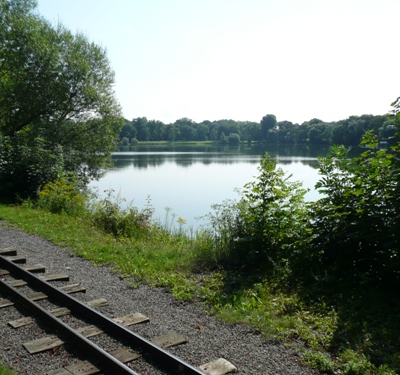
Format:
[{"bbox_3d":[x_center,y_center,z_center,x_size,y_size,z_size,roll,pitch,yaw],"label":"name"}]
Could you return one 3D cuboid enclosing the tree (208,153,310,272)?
[{"bbox_3d":[0.893,0.360,6.500,1.450,1.720,1.400,0,6,0],"label":"tree"}]

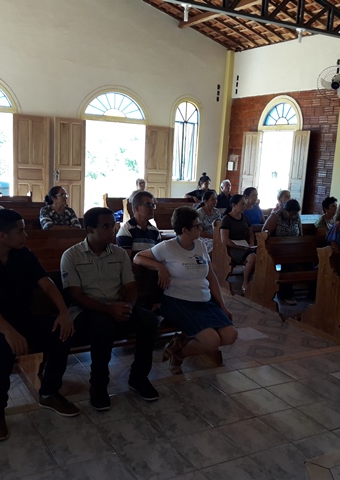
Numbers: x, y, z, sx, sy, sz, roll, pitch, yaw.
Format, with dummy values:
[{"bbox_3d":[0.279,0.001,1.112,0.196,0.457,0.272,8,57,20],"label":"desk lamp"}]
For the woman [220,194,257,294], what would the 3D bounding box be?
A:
[{"bbox_3d":[0.844,0.053,6.242,0.470,1.210,0.680,-1,11,-27],"label":"woman"}]

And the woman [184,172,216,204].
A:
[{"bbox_3d":[0.675,-0.742,11.075,0.697,1.320,0.847,-2,11,-29],"label":"woman"}]

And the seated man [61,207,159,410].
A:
[{"bbox_3d":[-0.417,0.432,3.632,0.548,1.262,0.656,-2,11,-29],"label":"seated man"}]

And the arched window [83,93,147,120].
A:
[{"bbox_3d":[-1.002,-2.514,9.656,1.220,0.460,0.100,-1,11,-27],"label":"arched window"}]

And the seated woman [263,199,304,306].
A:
[{"bbox_3d":[1.508,0.096,6.584,0.531,1.195,0.863,-2,11,-29],"label":"seated woman"}]

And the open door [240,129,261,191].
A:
[{"bbox_3d":[1.461,-1.007,9.909,0.070,2.100,0.570,-1,11,-27],"label":"open door"}]

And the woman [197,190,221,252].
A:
[{"bbox_3d":[0.520,-0.067,6.931,0.460,1.170,0.700,-1,11,-27],"label":"woman"}]

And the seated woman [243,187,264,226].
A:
[{"bbox_3d":[1.184,-0.112,7.256,0.480,1.230,0.700,-1,11,-27],"label":"seated woman"}]

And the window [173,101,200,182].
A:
[{"bbox_3d":[0.299,-1.974,10.423,0.560,1.620,0.100,-1,11,-27],"label":"window"}]

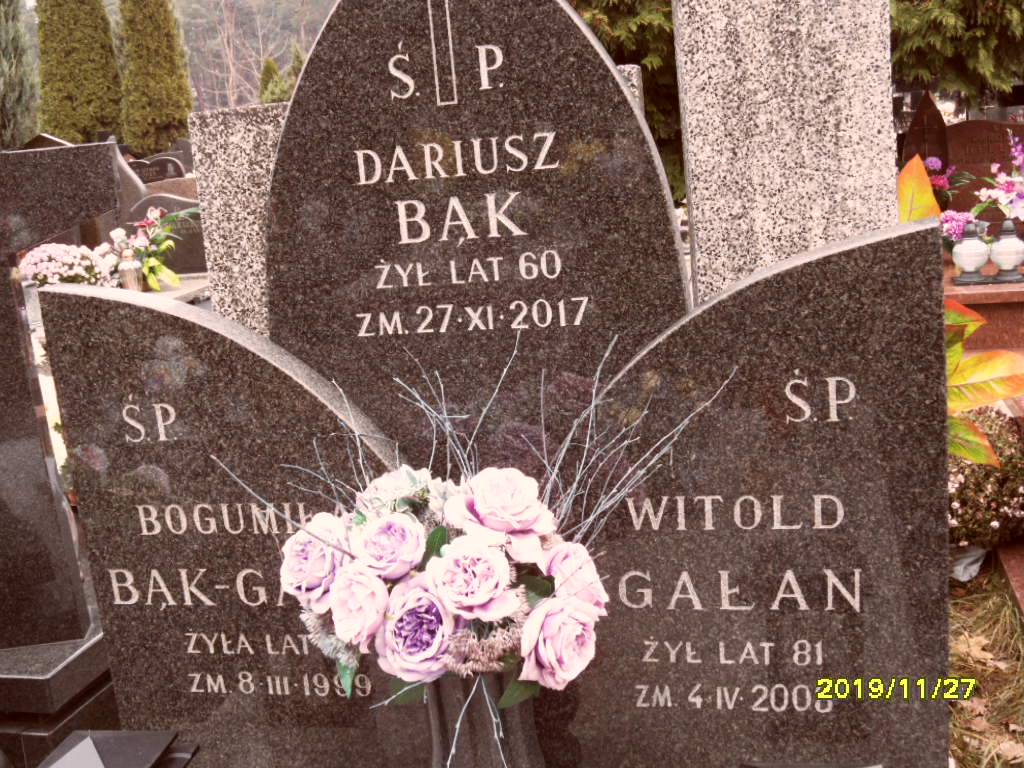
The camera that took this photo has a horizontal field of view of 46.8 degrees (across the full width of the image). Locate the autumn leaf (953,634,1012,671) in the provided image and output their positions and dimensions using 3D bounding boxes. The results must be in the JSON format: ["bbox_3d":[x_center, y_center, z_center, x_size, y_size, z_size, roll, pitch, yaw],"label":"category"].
[{"bbox_3d":[1.193,0.681,3.000,0.140,0.040,0.110,0,12,22],"label":"autumn leaf"}]

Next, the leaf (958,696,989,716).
[{"bbox_3d":[1.073,0.750,2.750,0.066,0.020,0.060,-1,12,21],"label":"leaf"}]

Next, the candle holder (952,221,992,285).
[{"bbox_3d":[1.849,-0.528,4.750,0.150,0.250,0.150,-3,12,11],"label":"candle holder"}]

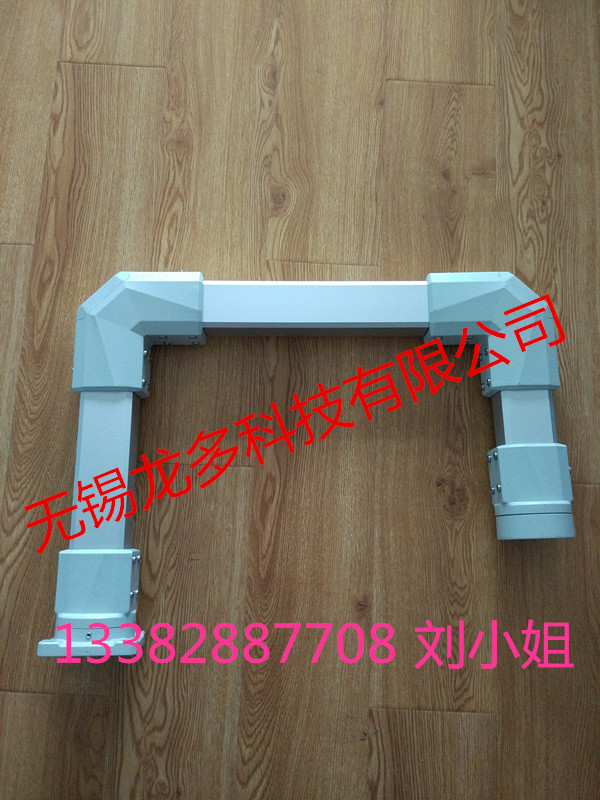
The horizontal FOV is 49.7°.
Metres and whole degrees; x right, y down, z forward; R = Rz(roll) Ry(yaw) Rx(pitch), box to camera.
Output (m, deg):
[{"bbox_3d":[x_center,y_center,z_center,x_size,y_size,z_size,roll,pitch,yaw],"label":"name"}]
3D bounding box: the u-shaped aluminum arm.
[{"bbox_3d":[0.017,0.060,0.757,0.592,0.094,0.441,0,80,-1],"label":"u-shaped aluminum arm"}]

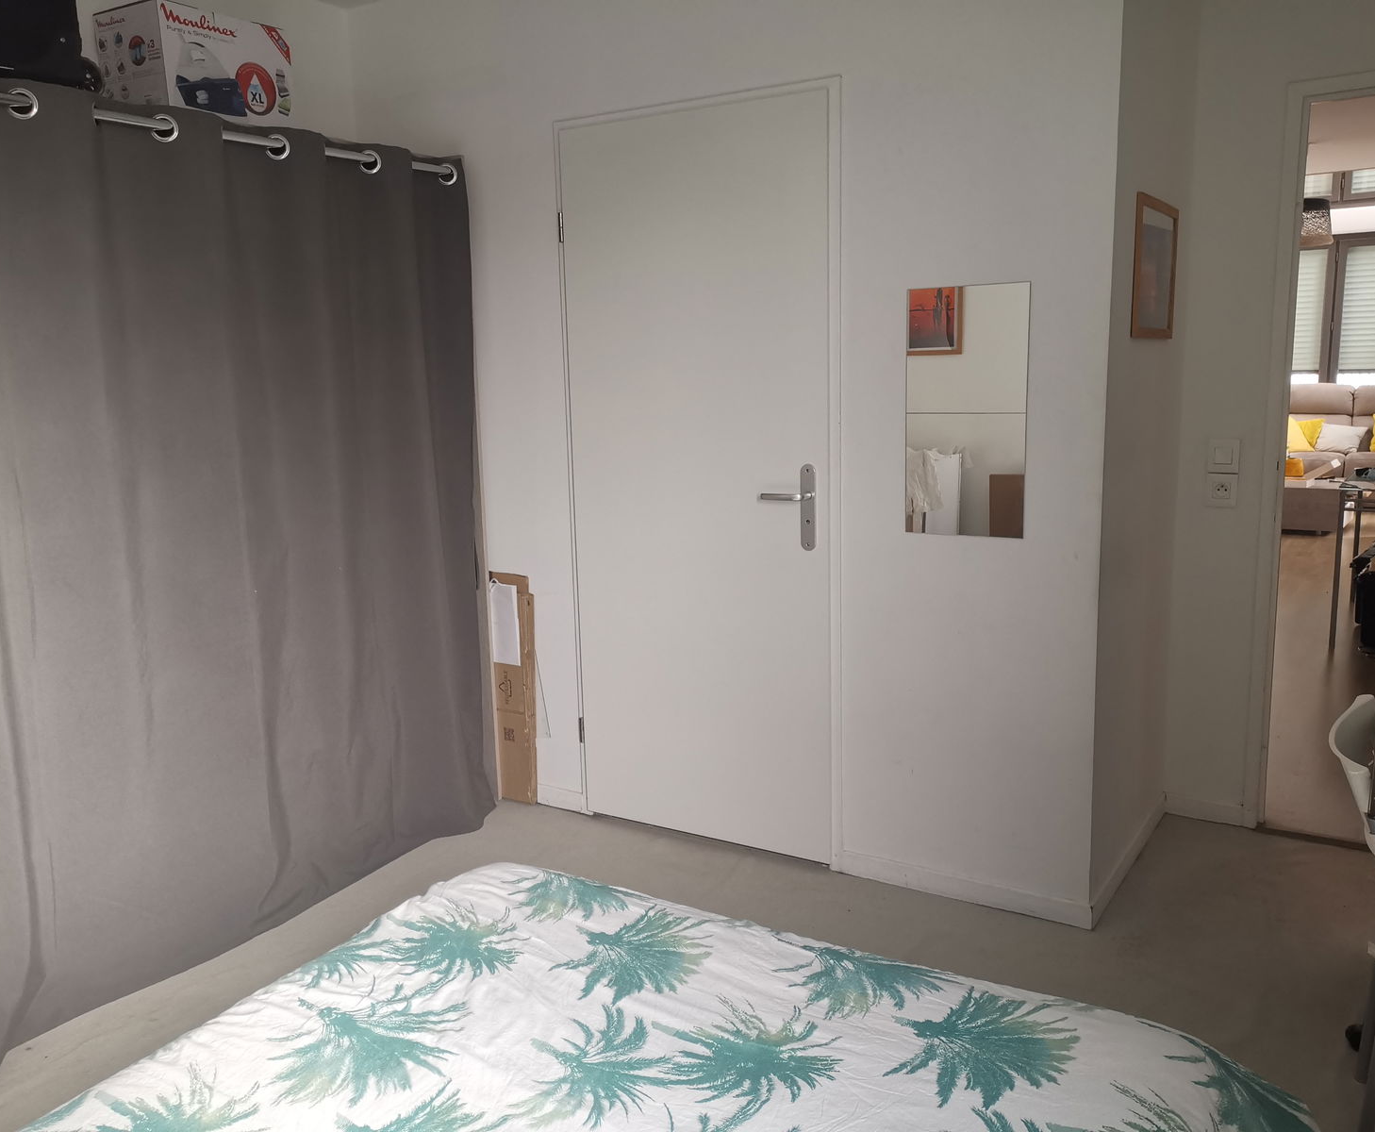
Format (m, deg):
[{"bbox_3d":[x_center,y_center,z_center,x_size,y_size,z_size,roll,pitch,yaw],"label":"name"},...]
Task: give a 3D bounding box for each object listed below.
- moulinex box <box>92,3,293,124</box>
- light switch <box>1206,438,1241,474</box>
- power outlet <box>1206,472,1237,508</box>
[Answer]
[{"bbox_3d":[-1.274,-1.266,3.069,0.268,0.270,0.381,5,11,32],"label":"moulinex box"},{"bbox_3d":[1.526,-0.311,3.344,0.080,0.096,0.012,5,11,32],"label":"light switch"},{"bbox_3d":[1.528,-0.215,3.360,0.080,0.096,0.012,5,11,32],"label":"power outlet"}]

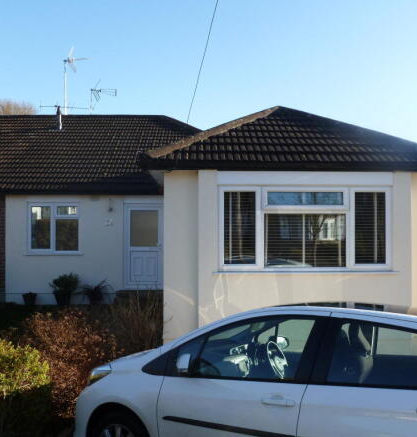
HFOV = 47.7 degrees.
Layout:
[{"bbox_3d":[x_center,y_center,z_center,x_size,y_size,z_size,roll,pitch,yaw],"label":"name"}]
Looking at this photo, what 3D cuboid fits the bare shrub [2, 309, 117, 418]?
[{"bbox_3d":[-1.777,1.753,5.700,1.420,1.150,1.250,0,-1,0],"label":"bare shrub"}]

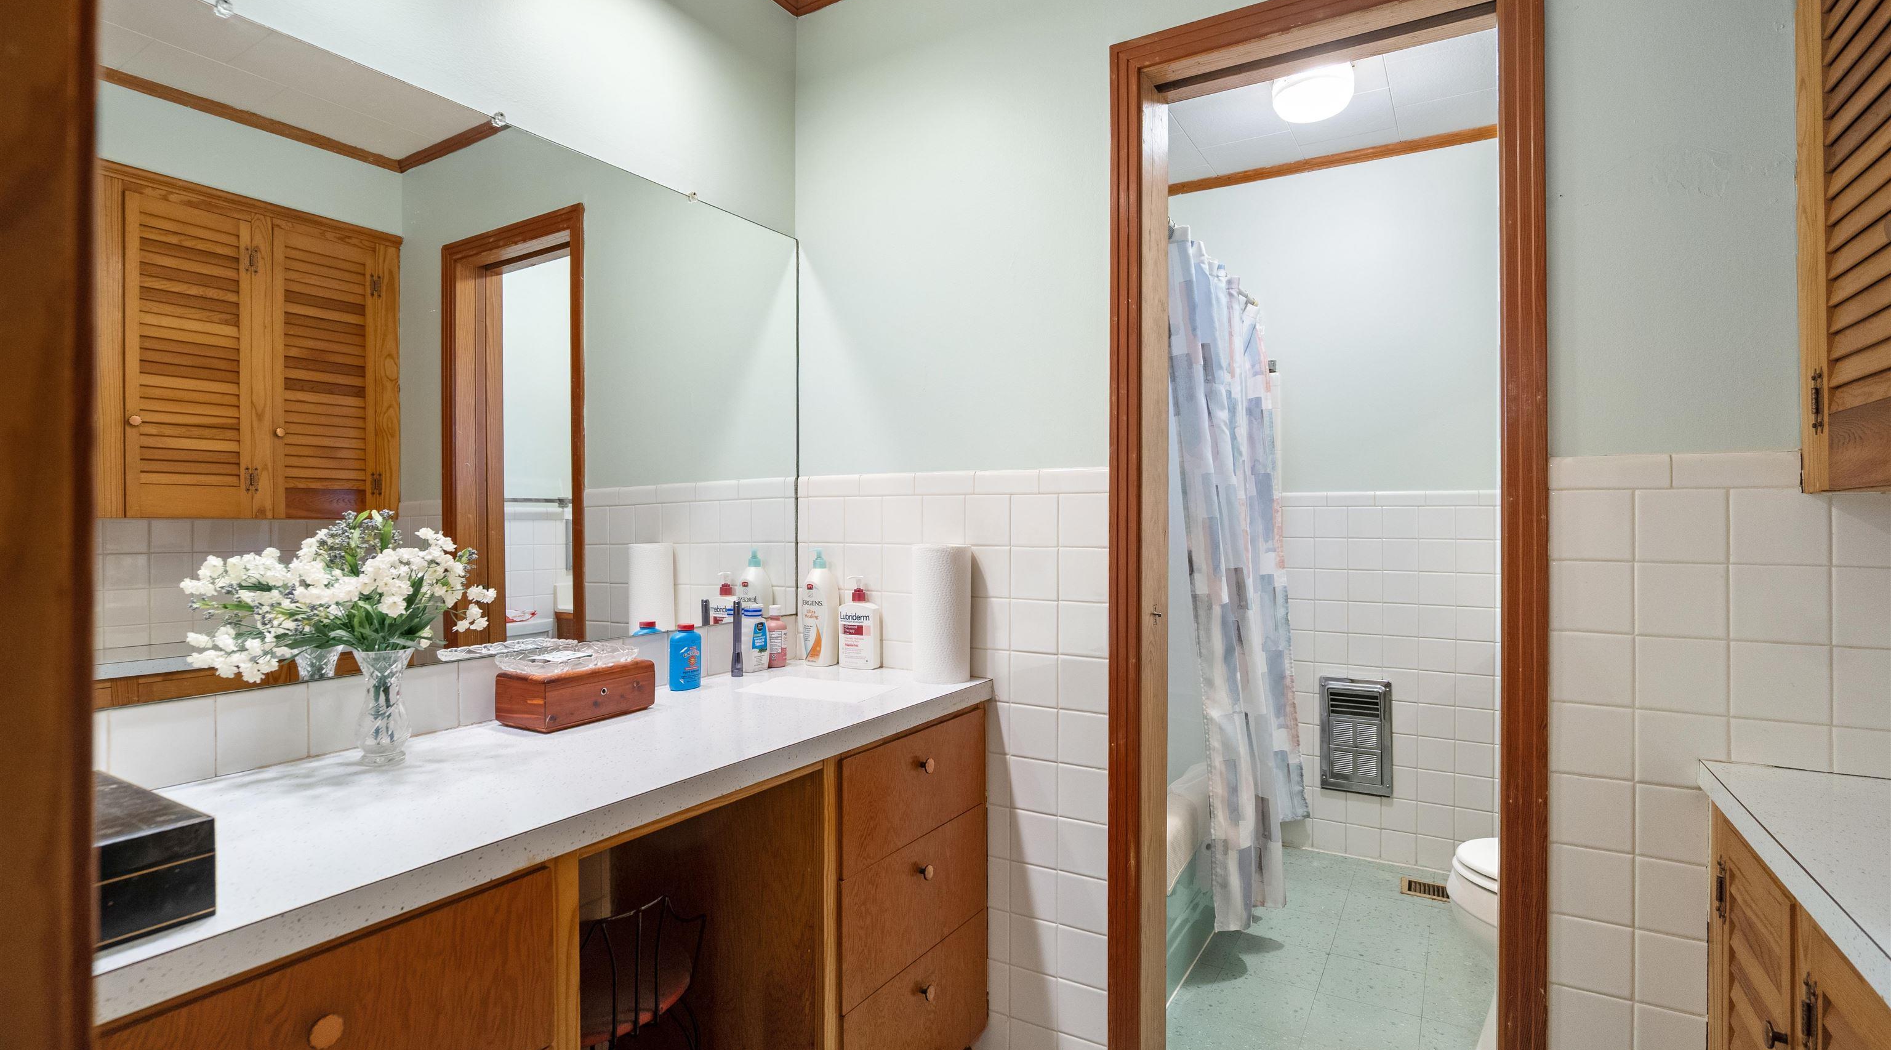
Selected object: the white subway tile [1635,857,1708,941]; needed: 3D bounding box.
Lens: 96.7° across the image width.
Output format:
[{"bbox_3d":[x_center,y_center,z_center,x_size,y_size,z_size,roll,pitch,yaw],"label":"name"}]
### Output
[{"bbox_3d":[1.105,0.562,1.264,0.107,0.110,0.010,0,0,29],"label":"white subway tile"}]

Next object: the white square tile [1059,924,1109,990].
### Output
[{"bbox_3d":[0.280,0.875,1.700,0.106,0.108,0.010,0,0,29],"label":"white square tile"}]

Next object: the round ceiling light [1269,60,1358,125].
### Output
[{"bbox_3d":[1.062,-1.244,2.425,0.226,0.130,0.226,0,0,29],"label":"round ceiling light"}]

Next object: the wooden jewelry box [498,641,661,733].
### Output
[{"bbox_3d":[-0.648,0.292,1.488,0.135,0.090,0.223,0,0,30],"label":"wooden jewelry box"}]

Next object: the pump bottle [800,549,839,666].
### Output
[{"bbox_3d":[-0.305,0.194,2.007,0.086,0.280,0.065,0,0,29],"label":"pump bottle"}]

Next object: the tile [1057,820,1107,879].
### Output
[{"bbox_3d":[0.281,0.653,1.700,0.106,0.108,0.010,0,0,29],"label":"tile"}]

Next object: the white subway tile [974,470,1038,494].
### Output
[{"bbox_3d":[0.133,-0.091,1.792,0.152,0.051,0.009,1,1,30],"label":"white subway tile"}]

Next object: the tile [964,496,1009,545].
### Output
[{"bbox_3d":[0.094,-0.010,1.815,0.108,0.108,0.009,1,1,30],"label":"tile"}]

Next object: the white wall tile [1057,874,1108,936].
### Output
[{"bbox_3d":[0.285,0.775,1.723,0.108,0.110,0.009,0,0,29],"label":"white wall tile"}]

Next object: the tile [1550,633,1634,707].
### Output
[{"bbox_3d":[0.999,0.224,1.302,0.108,0.108,0.009,1,1,30],"label":"tile"}]

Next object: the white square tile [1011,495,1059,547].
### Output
[{"bbox_3d":[0.188,-0.010,1.754,0.106,0.108,0.010,0,0,29],"label":"white square tile"}]

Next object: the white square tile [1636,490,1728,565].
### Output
[{"bbox_3d":[1.105,0.002,1.264,0.108,0.110,0.009,0,0,29],"label":"white square tile"}]

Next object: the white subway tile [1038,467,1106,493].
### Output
[{"bbox_3d":[0.265,-0.091,1.735,0.149,0.051,0.010,0,0,29],"label":"white subway tile"}]

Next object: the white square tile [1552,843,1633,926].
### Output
[{"bbox_3d":[1.010,0.563,1.317,0.108,0.110,0.009,0,0,29],"label":"white square tile"}]

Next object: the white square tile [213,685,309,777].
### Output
[{"bbox_3d":[-0.945,0.281,1.164,0.010,0.107,0.108,0,0,32],"label":"white square tile"}]

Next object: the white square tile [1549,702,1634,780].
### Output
[{"bbox_3d":[0.998,0.334,1.301,0.106,0.108,0.010,0,0,29],"label":"white square tile"}]

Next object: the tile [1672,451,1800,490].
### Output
[{"bbox_3d":[1.160,-0.080,1.233,0.146,0.051,0.009,0,0,29],"label":"tile"}]

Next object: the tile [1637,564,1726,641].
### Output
[{"bbox_3d":[1.091,0.113,1.248,0.108,0.108,0.009,1,1,30],"label":"tile"}]

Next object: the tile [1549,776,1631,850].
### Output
[{"bbox_3d":[0.998,0.444,1.301,0.106,0.108,0.010,0,0,29],"label":"tile"}]

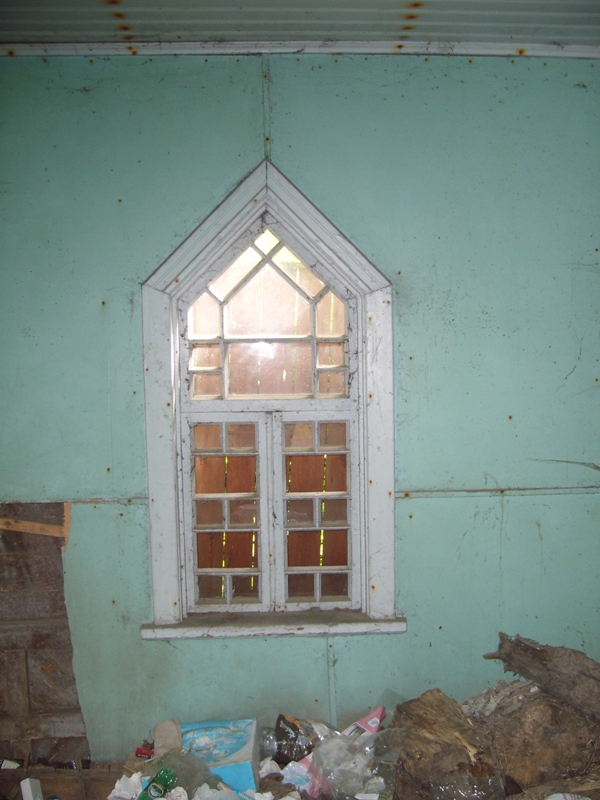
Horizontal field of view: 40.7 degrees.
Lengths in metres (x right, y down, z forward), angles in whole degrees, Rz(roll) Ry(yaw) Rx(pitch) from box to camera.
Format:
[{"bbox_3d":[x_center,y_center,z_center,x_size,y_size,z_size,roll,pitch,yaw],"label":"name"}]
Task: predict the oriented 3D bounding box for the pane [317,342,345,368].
[{"bbox_3d":[0.112,-0.164,2.973,0.103,0.095,0.020,-1,3,-2],"label":"pane"}]

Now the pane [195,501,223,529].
[{"bbox_3d":[-0.337,0.422,2.983,0.103,0.104,0.020,-1,3,-2],"label":"pane"}]

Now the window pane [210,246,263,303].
[{"bbox_3d":[-0.222,-0.437,2.805,0.066,0.205,0.020,44,0,-4],"label":"window pane"}]

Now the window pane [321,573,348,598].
[{"bbox_3d":[0.124,0.659,2.874,0.103,0.093,0.020,-1,3,-3],"label":"window pane"}]

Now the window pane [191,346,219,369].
[{"bbox_3d":[-0.332,-0.153,2.844,0.105,0.084,0.020,-1,4,-3],"label":"window pane"}]

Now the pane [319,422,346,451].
[{"bbox_3d":[0.116,0.129,2.848,0.102,0.099,0.020,-1,3,-3],"label":"pane"}]

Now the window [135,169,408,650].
[{"bbox_3d":[-0.101,0.001,2.800,0.914,1.623,0.150,-1,4,-3],"label":"window"}]

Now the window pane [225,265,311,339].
[{"bbox_3d":[-0.111,-0.343,2.815,0.302,0.256,0.020,-1,3,-3],"label":"window pane"}]

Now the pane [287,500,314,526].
[{"bbox_3d":[0.002,0.403,2.898,0.100,0.102,0.020,-1,4,-3],"label":"pane"}]

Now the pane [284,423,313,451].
[{"bbox_3d":[-0.004,0.128,2.842,0.102,0.099,0.020,-1,3,-3],"label":"pane"}]

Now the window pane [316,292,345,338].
[{"bbox_3d":[0.108,-0.295,2.828,0.102,0.160,0.020,-1,3,-3],"label":"window pane"}]

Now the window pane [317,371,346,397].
[{"bbox_3d":[0.112,-0.056,2.839,0.109,0.095,0.020,-1,3,-3],"label":"window pane"}]

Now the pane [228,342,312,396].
[{"bbox_3d":[-0.108,-0.112,2.966,0.308,0.198,0.020,-1,3,-2],"label":"pane"}]

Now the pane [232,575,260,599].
[{"bbox_3d":[-0.192,0.670,2.907,0.100,0.088,0.020,-1,4,-3],"label":"pane"}]

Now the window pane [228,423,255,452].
[{"bbox_3d":[-0.207,0.133,2.869,0.092,0.107,0.020,-1,4,-3],"label":"window pane"}]

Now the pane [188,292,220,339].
[{"bbox_3d":[-0.335,-0.296,2.834,0.112,0.160,0.020,-1,4,-3],"label":"pane"}]

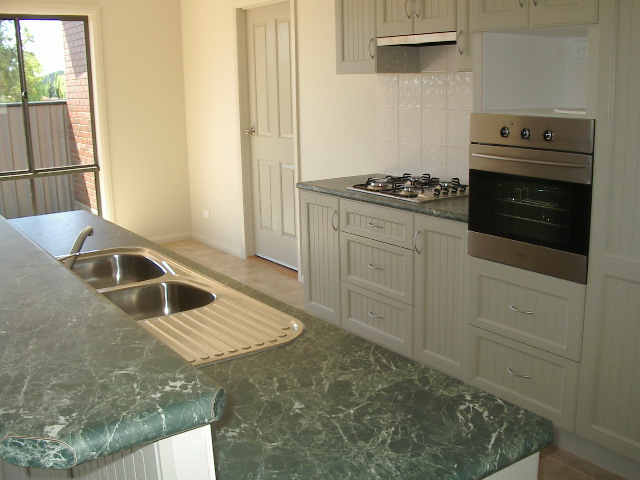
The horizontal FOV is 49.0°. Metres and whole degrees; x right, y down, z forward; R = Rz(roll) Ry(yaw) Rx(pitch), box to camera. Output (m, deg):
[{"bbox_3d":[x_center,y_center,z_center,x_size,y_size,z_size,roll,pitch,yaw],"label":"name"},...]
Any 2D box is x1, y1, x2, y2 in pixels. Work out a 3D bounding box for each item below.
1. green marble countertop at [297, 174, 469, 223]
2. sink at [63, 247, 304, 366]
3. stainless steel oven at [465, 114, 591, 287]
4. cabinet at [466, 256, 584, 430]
[{"bbox_3d":[0.500,-0.249,3.799,0.605,0.034,1.342,-10,16,-35],"label":"green marble countertop"},{"bbox_3d":[-0.534,0.228,2.042,0.480,0.170,1.175,-10,16,-35],"label":"sink"},{"bbox_3d":[1.045,-0.222,2.979,0.560,0.610,0.600,-10,16,-35],"label":"stainless steel oven"},{"bbox_3d":[1.071,0.377,3.123,0.580,0.623,0.598,-10,16,-35],"label":"cabinet"}]

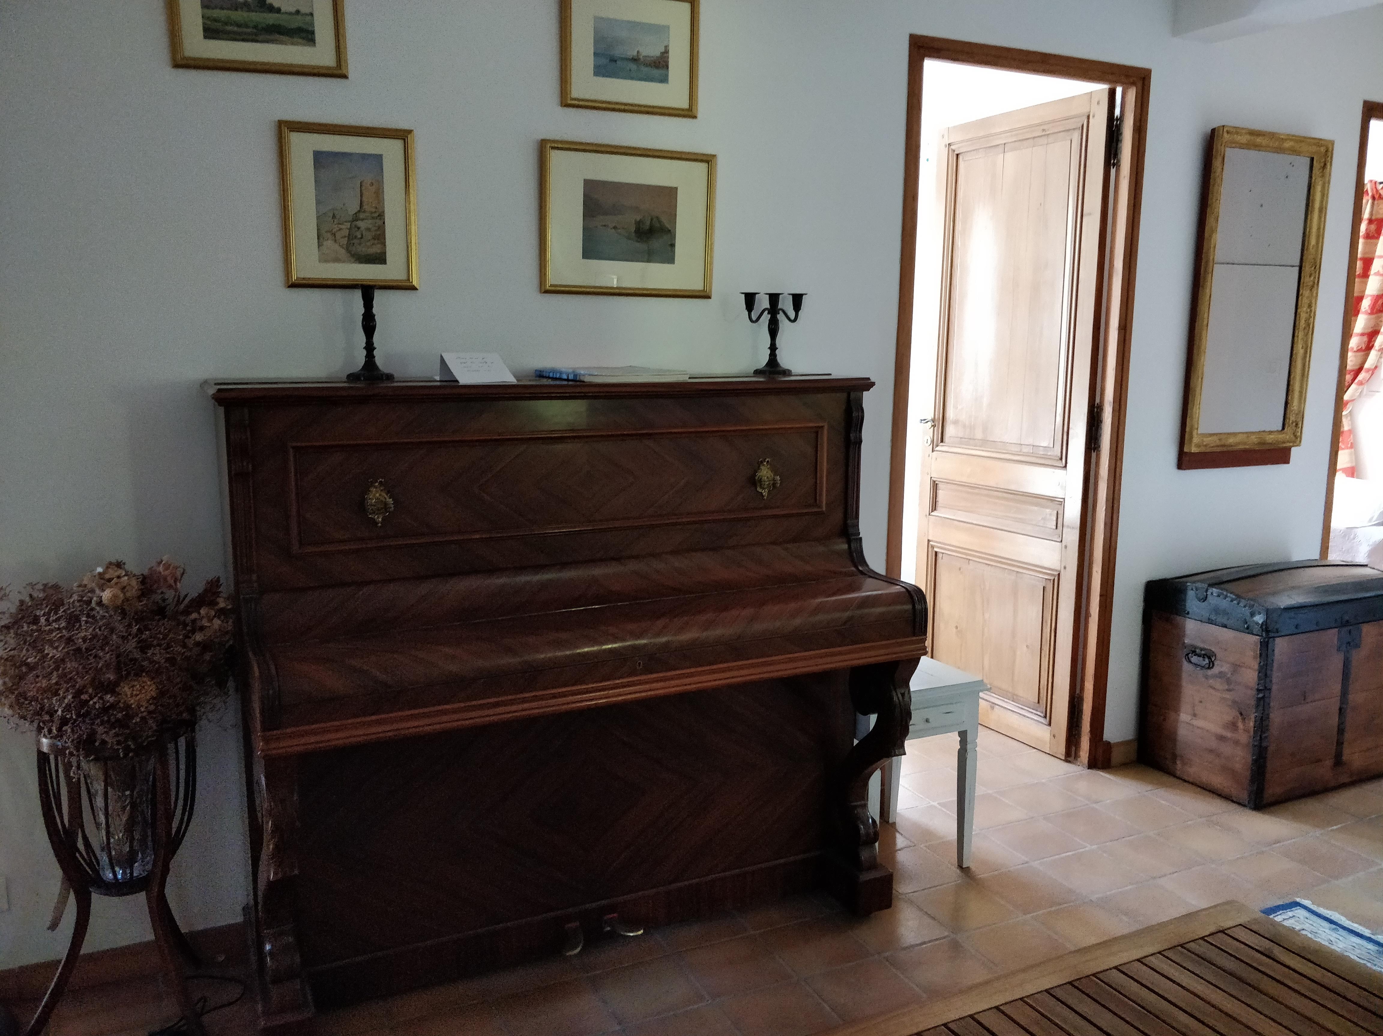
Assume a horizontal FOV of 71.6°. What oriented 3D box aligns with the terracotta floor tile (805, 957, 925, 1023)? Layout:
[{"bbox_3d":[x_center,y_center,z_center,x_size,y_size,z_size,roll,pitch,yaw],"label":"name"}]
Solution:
[{"bbox_3d":[0.365,1.003,2.014,0.195,0.015,0.195,-4,8,-22],"label":"terracotta floor tile"}]

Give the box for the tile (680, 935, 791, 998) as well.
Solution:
[{"bbox_3d":[0.097,0.994,2.120,0.195,0.015,0.195,-4,8,-22],"label":"tile"}]

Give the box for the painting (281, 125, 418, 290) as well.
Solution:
[{"bbox_3d":[-0.742,-0.674,2.090,0.273,0.343,0.020,-4,9,-23],"label":"painting"}]

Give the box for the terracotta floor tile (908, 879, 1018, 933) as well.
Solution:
[{"bbox_3d":[0.664,0.956,2.353,0.195,0.015,0.195,-4,8,-22],"label":"terracotta floor tile"}]

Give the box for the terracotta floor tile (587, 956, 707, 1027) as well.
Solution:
[{"bbox_3d":[-0.094,1.037,2.088,0.202,0.015,0.182,-4,9,-23],"label":"terracotta floor tile"}]

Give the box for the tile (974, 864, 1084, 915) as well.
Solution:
[{"bbox_3d":[0.871,0.960,2.474,0.198,0.012,0.188,-5,13,-26],"label":"tile"}]

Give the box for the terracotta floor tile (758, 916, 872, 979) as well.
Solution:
[{"bbox_3d":[0.284,0.983,2.188,0.195,0.015,0.195,-4,8,-22],"label":"terracotta floor tile"}]

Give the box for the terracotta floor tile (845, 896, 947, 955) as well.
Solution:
[{"bbox_3d":[0.481,0.969,2.274,0.195,0.015,0.195,-4,8,-22],"label":"terracotta floor tile"}]

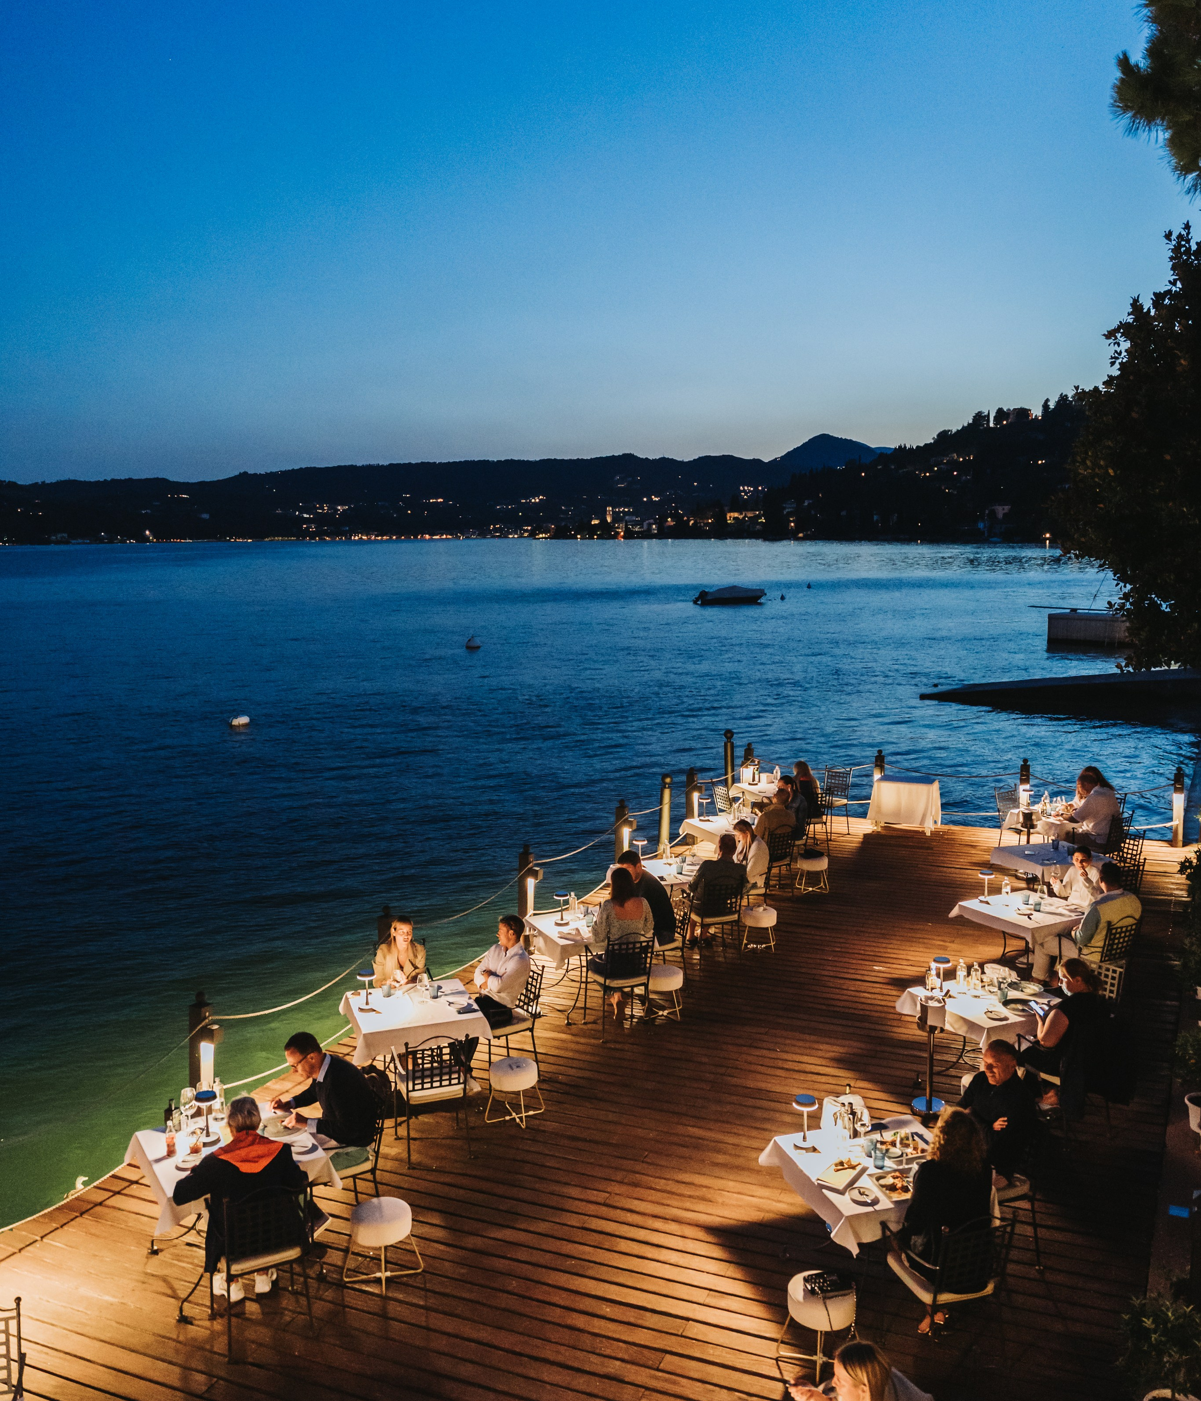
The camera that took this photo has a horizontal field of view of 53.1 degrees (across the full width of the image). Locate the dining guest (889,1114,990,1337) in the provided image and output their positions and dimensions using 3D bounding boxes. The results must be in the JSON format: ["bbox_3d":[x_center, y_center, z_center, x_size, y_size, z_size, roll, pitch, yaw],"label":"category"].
[{"bbox_3d":[1.738,2.765,6.346,0.500,1.310,0.660,-3,8,-18],"label":"dining guest"}]

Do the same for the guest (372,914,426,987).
[{"bbox_3d":[-1.640,2.450,10.041,0.490,1.240,0.700,-3,8,-22],"label":"guest"}]

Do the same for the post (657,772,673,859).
[{"bbox_3d":[0.820,1.487,15.340,0.140,1.120,0.140,0,8,0],"label":"post"}]

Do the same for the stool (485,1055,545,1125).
[{"bbox_3d":[-0.625,2.871,8.855,0.440,0.425,0.440,0,8,0],"label":"stool"}]

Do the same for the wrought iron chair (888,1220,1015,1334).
[{"bbox_3d":[1.740,2.875,5.982,0.530,0.890,0.500,-3,8,-18],"label":"wrought iron chair"}]

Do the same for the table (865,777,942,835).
[{"bbox_3d":[4.430,1.529,17.527,0.930,0.750,0.580,3,8,18],"label":"table"}]

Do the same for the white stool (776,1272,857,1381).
[{"bbox_3d":[1.145,3.227,6.233,0.440,0.425,0.440,0,8,-2],"label":"white stool"}]

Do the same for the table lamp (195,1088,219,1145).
[{"bbox_3d":[-2.145,2.270,6.537,0.127,0.280,0.127,0,8,0],"label":"table lamp"}]

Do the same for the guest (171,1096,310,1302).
[{"bbox_3d":[-1.999,2.735,6.570,0.600,1.310,0.700,-4,9,-30],"label":"guest"}]

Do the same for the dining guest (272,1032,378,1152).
[{"bbox_3d":[-1.717,2.498,6.904,0.840,1.250,0.500,-4,9,-25],"label":"dining guest"}]

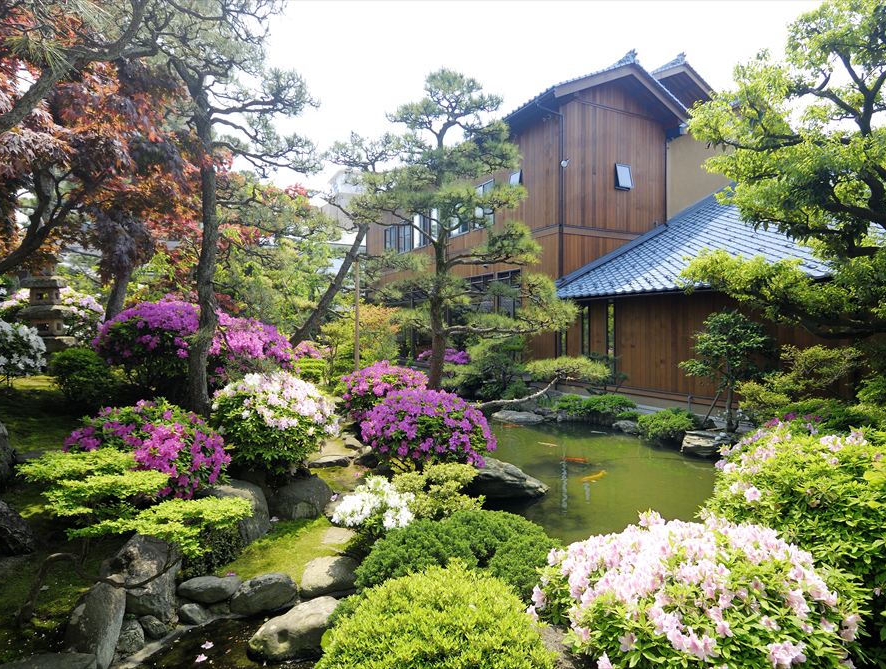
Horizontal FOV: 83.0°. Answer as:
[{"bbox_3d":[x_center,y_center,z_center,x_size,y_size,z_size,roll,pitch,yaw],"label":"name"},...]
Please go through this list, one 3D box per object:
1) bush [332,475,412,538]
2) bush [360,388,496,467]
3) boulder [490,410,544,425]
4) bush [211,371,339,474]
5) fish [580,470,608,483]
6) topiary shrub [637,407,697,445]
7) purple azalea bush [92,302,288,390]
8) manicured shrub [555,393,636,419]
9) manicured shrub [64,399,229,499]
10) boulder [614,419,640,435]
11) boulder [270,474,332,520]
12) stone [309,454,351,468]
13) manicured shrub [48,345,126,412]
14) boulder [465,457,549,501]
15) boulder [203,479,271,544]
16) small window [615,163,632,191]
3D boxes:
[{"bbox_3d":[-0.542,1.356,3.900,0.660,0.520,0.600,0,0,-8],"label":"bush"},{"bbox_3d":[-0.170,1.030,5.500,1.450,0.840,1.250,0,0,0],"label":"bush"},{"bbox_3d":[1.557,1.747,10.600,1.130,0.340,0.700,0,0,8],"label":"boulder"},{"bbox_3d":[-1.590,0.845,4.750,1.160,0.980,1.100,0,0,-19],"label":"bush"},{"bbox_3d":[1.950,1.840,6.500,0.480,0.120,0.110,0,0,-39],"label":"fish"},{"bbox_3d":[4.127,1.654,9.200,1.000,0.660,0.900,0,0,24],"label":"topiary shrub"},{"bbox_3d":[-3.420,0.170,7.000,2.600,1.300,1.800,0,0,0],"label":"purple azalea bush"},{"bbox_3d":[3.169,1.475,10.400,1.550,0.550,0.850,0,0,33],"label":"manicured shrub"},{"bbox_3d":[-2.520,0.950,4.350,1.270,0.740,1.150,0,0,0],"label":"manicured shrub"},{"bbox_3d":[3.500,1.730,9.500,0.520,0.300,0.420,0,0,0],"label":"boulder"},{"bbox_3d":[-1.190,1.360,4.250,0.520,0.340,0.400,0,0,0],"label":"boulder"},{"bbox_3d":[-1.280,1.460,5.700,0.460,0.110,0.420,0,0,0],"label":"stone"},{"bbox_3d":[-4.643,0.584,6.500,0.850,0.850,0.830,0,0,-36],"label":"manicured shrub"},{"bbox_3d":[0.740,1.650,5.800,0.950,0.420,0.650,0,0,0],"label":"boulder"},{"bbox_3d":[-1.570,1.330,3.820,0.520,0.430,0.450,0,0,0],"label":"boulder"},{"bbox_3d":[5.193,-4.531,14.400,0.700,0.820,0.180,0,0,-35],"label":"small window"}]

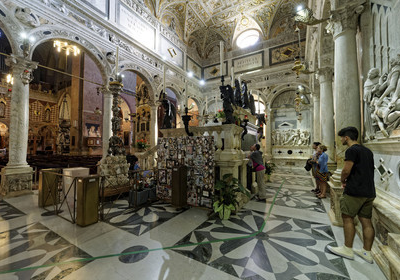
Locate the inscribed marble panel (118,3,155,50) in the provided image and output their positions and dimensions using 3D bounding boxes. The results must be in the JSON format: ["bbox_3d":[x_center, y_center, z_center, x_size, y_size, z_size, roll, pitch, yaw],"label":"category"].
[{"bbox_3d":[-3.772,-6.930,10.093,0.100,1.419,2.609,-3,-5,32],"label":"inscribed marble panel"}]

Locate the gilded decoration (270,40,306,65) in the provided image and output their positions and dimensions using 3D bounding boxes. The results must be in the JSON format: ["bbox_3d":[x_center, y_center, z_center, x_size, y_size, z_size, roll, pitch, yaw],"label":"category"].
[{"bbox_3d":[6.430,-6.415,11.877,2.360,1.443,0.080,-1,-2,31],"label":"gilded decoration"}]

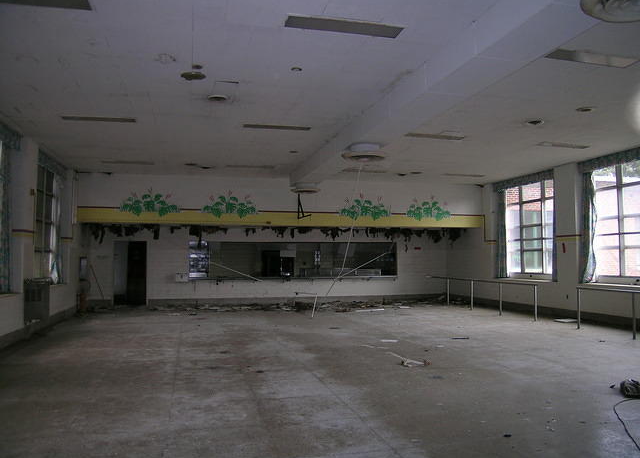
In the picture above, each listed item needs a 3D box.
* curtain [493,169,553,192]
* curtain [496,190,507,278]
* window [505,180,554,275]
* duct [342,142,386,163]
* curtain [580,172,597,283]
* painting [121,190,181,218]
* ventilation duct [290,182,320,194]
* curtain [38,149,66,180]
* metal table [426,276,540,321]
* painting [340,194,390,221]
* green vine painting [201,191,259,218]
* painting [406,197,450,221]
[{"bbox_3d":[5.715,-1.345,14.749,0.160,0.280,2.890,1,-3,-13],"label":"curtain"},{"bbox_3d":[5.505,0.135,15.659,0.140,2.670,0.480,1,-3,-13],"label":"curtain"},{"bbox_3d":[5.831,0.012,14.569,0.120,2.610,2.400,1,-3,-13],"label":"window"},{"bbox_3d":[0.794,-1.364,9.364,0.750,0.260,0.750,0,-3,0],"label":"duct"},{"bbox_3d":[6.298,-0.062,12.163,0.160,2.640,0.420,1,-3,-13],"label":"curtain"},{"bbox_3d":[-4.750,-0.716,14.443,1.550,0.790,0.040,1,-3,-13],"label":"painting"},{"bbox_3d":[-0.392,-1.091,14.111,0.750,0.260,0.750,1,-3,-13],"label":"ventilation duct"},{"bbox_3d":[-6.157,-1.470,11.943,0.160,0.290,2.250,1,-3,-13],"label":"curtain"},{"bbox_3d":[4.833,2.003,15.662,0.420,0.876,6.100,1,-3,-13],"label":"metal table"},{"bbox_3d":[1.377,-0.659,15.865,1.670,0.860,0.040,1,-3,-13],"label":"painting"},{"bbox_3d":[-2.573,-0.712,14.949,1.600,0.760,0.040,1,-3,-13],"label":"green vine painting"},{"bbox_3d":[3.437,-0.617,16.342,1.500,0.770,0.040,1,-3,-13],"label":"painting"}]

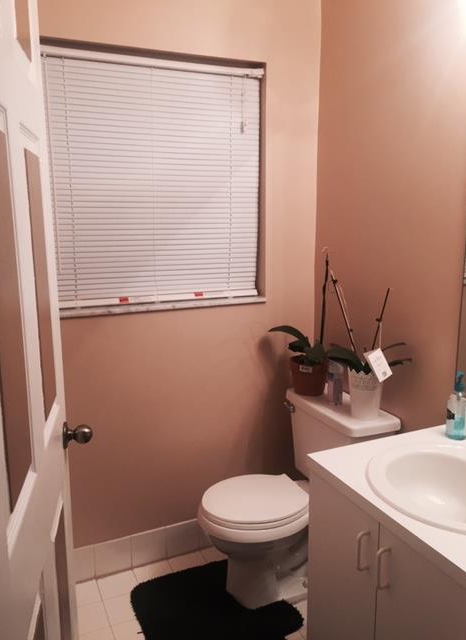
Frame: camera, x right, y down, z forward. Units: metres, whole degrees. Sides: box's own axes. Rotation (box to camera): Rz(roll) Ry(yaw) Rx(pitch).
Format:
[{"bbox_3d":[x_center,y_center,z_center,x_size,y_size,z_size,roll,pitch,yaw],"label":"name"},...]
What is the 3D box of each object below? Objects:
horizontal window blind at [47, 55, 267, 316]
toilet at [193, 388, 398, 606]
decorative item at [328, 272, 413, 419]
[{"bbox_3d":[-0.302,-0.520,2.117,0.926,0.967,0.090,-5,12,-23],"label":"horizontal window blind"},{"bbox_3d":[0.199,0.717,2.127,0.697,0.756,0.517,-5,12,-23],"label":"toilet"},{"bbox_3d":[0.486,0.095,1.965,0.230,0.529,0.290,-5,12,-23],"label":"decorative item"}]

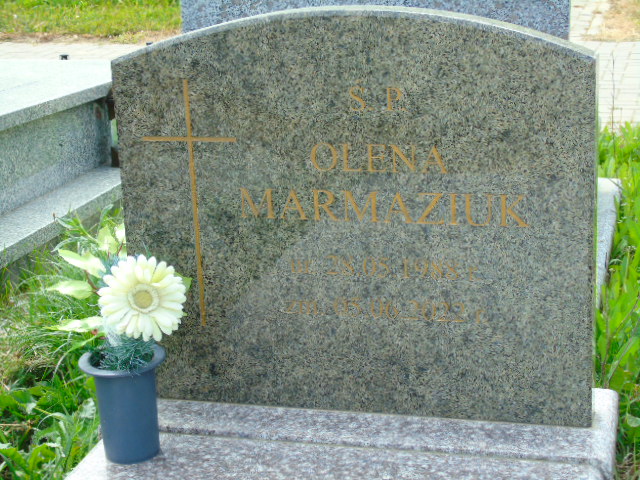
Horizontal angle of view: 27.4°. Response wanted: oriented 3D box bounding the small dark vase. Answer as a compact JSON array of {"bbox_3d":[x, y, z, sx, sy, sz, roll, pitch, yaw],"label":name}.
[{"bbox_3d":[-0.243,0.209,1.662,0.108,0.129,0.108,-6,16,-9],"label":"small dark vase"}]

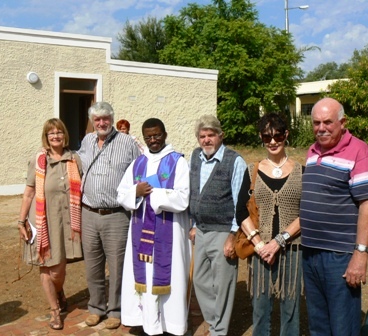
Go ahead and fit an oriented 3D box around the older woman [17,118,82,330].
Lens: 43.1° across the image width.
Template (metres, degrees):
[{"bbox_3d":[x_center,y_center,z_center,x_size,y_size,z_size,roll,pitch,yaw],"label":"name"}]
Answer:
[{"bbox_3d":[-1.080,0.435,3.740,0.500,1.640,0.350,-2,5,-22],"label":"older woman"}]

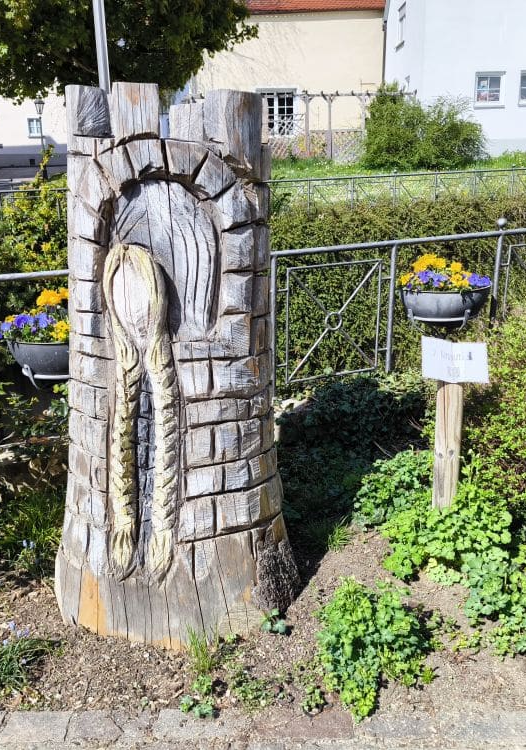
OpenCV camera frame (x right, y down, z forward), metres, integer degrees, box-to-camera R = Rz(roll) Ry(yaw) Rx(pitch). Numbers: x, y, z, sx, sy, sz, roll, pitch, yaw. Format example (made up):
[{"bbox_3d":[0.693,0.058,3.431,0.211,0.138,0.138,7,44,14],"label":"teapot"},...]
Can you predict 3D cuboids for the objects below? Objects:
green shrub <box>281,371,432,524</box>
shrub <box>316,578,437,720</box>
[{"bbox_3d":[0.436,0.326,3.722,0.880,0.460,0.950,-1,14,0],"label":"green shrub"},{"bbox_3d":[0.330,0.843,2.192,0.370,0.220,0.420,-1,14,0],"label":"shrub"}]

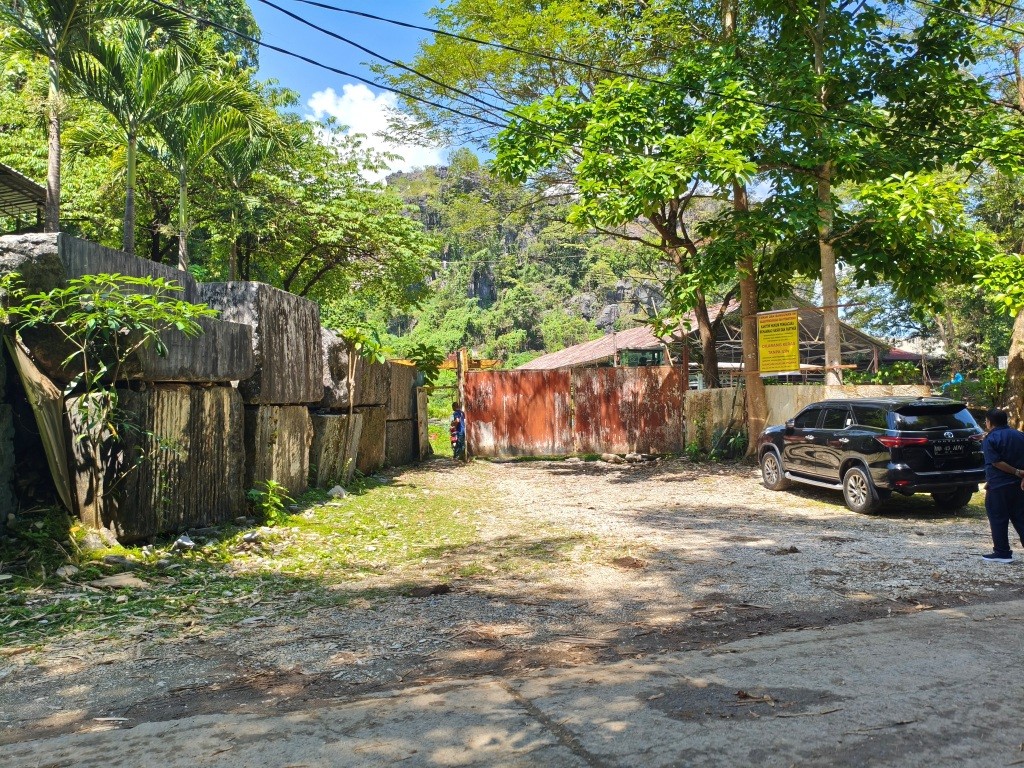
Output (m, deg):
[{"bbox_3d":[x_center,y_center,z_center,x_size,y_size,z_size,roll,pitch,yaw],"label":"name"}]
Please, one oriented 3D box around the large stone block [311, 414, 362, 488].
[{"bbox_3d":[-4.221,1.396,16.799,1.000,1.500,1.900,0,-2,11],"label":"large stone block"}]

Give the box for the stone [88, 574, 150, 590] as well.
[{"bbox_3d":[-3.700,1.842,7.204,0.540,0.100,0.340,1,-2,-28],"label":"stone"}]

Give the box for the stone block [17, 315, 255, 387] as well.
[{"bbox_3d":[-5.373,-0.520,11.501,1.500,0.950,3.400,0,-2,7],"label":"stone block"}]

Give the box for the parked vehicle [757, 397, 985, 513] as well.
[{"bbox_3d":[6.120,1.140,13.530,1.860,1.820,4.800,0,-2,-9],"label":"parked vehicle"}]

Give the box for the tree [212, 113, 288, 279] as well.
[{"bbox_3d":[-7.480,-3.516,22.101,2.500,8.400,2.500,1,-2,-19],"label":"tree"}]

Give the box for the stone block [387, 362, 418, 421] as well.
[{"bbox_3d":[-3.718,0.225,22.069,1.200,1.580,2.600,0,-2,7],"label":"stone block"}]

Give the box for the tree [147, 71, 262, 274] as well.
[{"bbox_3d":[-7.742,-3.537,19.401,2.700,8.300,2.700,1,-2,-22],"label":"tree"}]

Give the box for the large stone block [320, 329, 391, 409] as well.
[{"bbox_3d":[-4.080,-0.207,18.977,1.200,1.580,3.000,0,-2,7],"label":"large stone block"}]

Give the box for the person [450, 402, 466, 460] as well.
[{"bbox_3d":[-1.591,1.449,22.970,0.450,1.710,0.500,1,-2,-37],"label":"person"}]

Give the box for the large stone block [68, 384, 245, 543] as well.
[{"bbox_3d":[-5.049,1.015,10.929,1.000,1.950,2.650,0,-2,13],"label":"large stone block"}]

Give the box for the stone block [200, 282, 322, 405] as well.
[{"bbox_3d":[-4.840,-0.666,14.870,1.300,2.120,2.850,0,-2,7],"label":"stone block"}]

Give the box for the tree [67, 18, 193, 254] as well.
[{"bbox_3d":[-8.455,-3.698,17.104,2.700,8.500,2.700,1,-2,-26],"label":"tree"}]

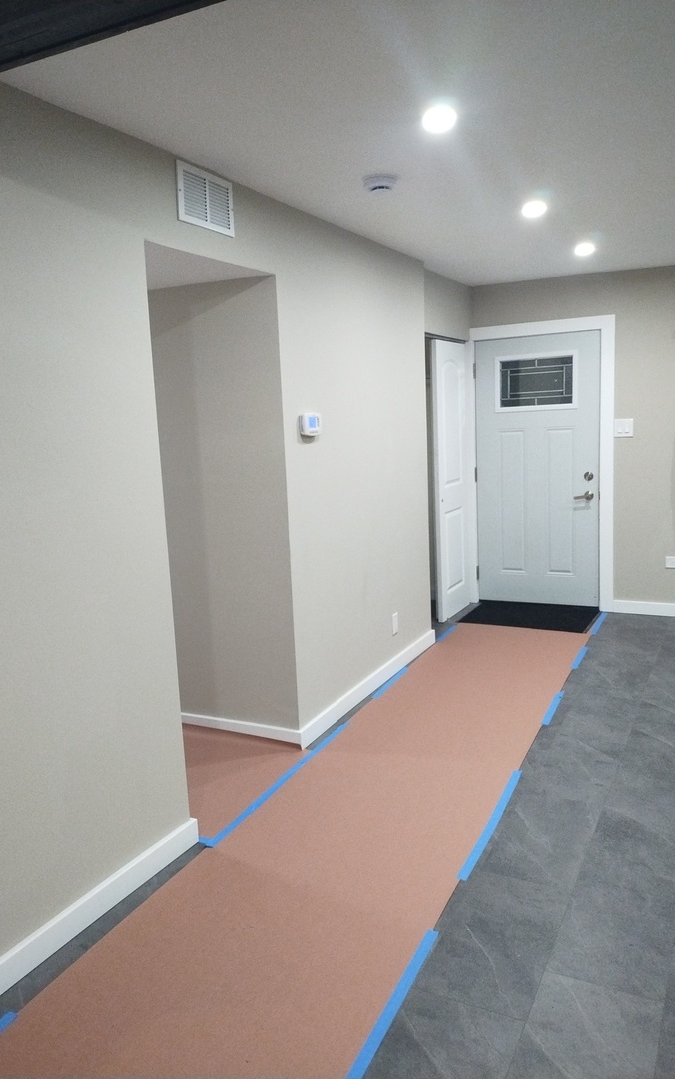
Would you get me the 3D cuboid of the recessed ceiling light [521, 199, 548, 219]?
[{"bbox_3d":[0.900,-1.505,3.545,0.130,0.030,0.130,2,10,27],"label":"recessed ceiling light"}]

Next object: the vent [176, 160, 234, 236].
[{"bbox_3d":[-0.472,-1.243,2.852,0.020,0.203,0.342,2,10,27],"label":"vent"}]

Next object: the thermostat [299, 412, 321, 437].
[{"bbox_3d":[-0.127,-0.526,3.556,0.030,0.100,0.145,2,10,27],"label":"thermostat"}]

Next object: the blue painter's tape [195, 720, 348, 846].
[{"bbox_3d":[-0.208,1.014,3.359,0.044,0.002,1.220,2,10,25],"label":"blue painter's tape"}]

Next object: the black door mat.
[{"bbox_3d":[1.407,0.570,5.717,0.910,0.010,0.620,2,10,27],"label":"black door mat"}]

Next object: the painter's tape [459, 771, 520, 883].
[{"bbox_3d":[0.586,1.046,2.925,0.036,0.002,0.845,2,10,25],"label":"painter's tape"}]

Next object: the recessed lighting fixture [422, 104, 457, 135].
[{"bbox_3d":[0.317,-1.302,2.409,0.130,0.030,0.130,-2,9,0],"label":"recessed lighting fixture"}]

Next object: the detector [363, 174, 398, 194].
[{"bbox_3d":[0.175,-1.393,3.055,0.140,0.036,0.140,-2,9,0],"label":"detector"}]

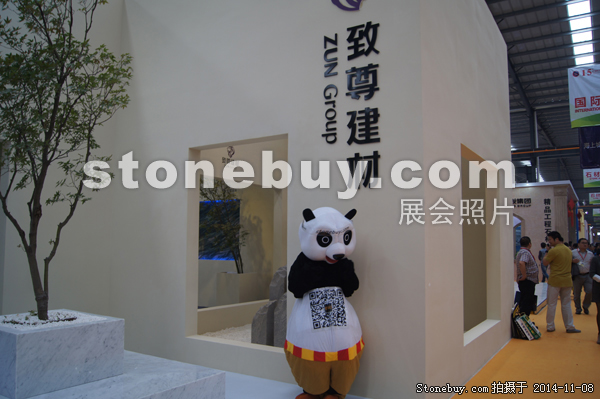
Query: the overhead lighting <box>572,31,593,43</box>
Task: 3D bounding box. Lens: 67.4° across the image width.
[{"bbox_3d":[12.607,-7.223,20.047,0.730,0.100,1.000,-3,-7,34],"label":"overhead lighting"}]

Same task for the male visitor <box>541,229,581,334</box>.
[{"bbox_3d":[4.610,1.444,7.969,0.580,1.750,0.450,1,-6,-8],"label":"male visitor"}]

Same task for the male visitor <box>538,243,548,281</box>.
[{"bbox_3d":[10.187,2.638,18.839,0.450,1.640,0.500,5,-7,-40],"label":"male visitor"}]

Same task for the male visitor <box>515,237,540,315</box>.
[{"bbox_3d":[4.787,1.631,9.486,0.450,1.682,0.550,2,-6,-10],"label":"male visitor"}]

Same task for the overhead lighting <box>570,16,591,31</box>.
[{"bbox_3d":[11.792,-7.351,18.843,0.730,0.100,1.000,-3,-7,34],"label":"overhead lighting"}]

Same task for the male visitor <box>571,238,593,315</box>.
[{"bbox_3d":[6.302,1.712,10.082,0.580,1.669,0.450,-2,-6,27],"label":"male visitor"}]

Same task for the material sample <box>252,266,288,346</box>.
[{"bbox_3d":[-0.163,1.219,5.228,0.550,0.850,0.600,-3,-7,34],"label":"material sample"}]

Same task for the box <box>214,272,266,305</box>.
[{"bbox_3d":[-1.196,1.851,8.829,0.570,0.800,0.600,-3,-7,34],"label":"box"}]

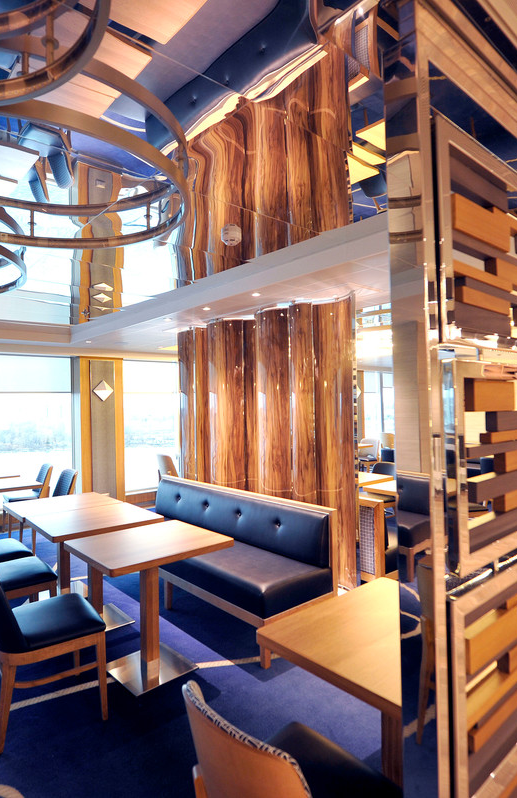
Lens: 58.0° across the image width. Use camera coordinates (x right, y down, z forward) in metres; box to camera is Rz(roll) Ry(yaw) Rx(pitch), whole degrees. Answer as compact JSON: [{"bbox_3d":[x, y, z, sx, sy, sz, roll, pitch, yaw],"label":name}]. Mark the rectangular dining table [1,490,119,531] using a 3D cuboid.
[{"bbox_3d":[-1.586,1.235,3.823,0.757,0.750,0.650,0,-1,-41],"label":"rectangular dining table"}]

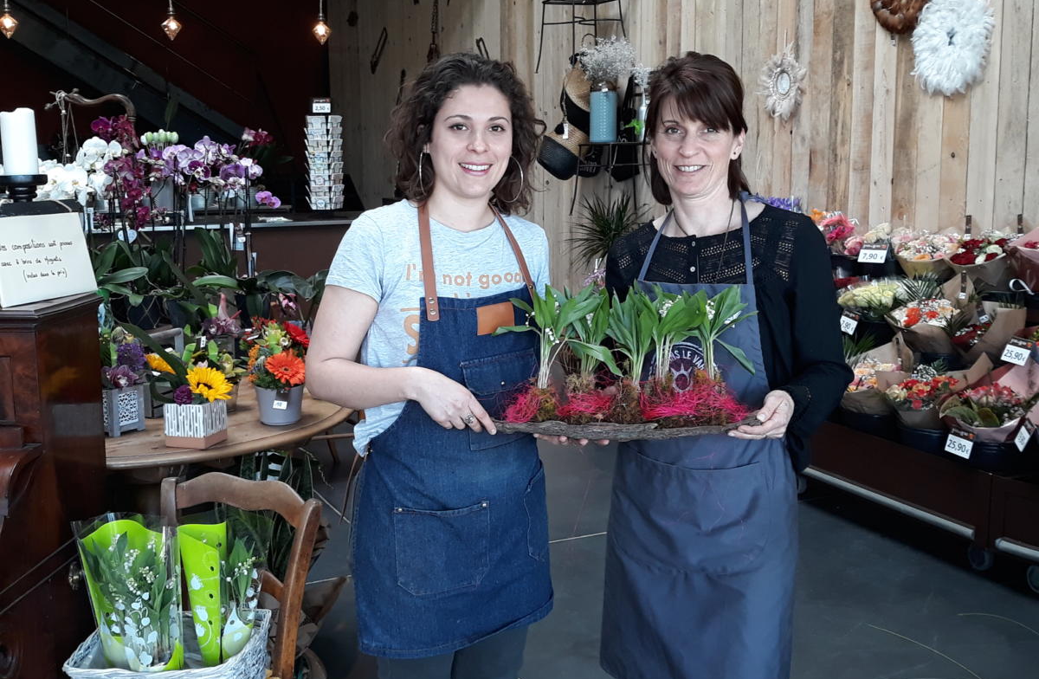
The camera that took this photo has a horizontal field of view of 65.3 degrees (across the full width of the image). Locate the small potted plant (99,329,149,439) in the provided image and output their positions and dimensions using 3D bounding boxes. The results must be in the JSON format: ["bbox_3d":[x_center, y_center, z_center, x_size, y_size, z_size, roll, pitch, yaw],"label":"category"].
[{"bbox_3d":[-1.236,0.127,2.504,0.150,0.325,0.150,2,6,24],"label":"small potted plant"}]

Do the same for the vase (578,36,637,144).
[{"bbox_3d":[0.574,-1.649,5.350,0.360,0.660,0.340,0,6,0],"label":"vase"}]

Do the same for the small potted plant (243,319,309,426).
[{"bbox_3d":[-0.801,0.102,2.663,0.210,0.335,0.200,-1,6,-9],"label":"small potted plant"}]

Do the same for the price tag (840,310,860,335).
[{"bbox_3d":[1.716,-0.088,4.220,0.012,0.107,0.134,17,10,-16],"label":"price tag"}]

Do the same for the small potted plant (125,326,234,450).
[{"bbox_3d":[-0.986,0.128,2.363,0.280,0.345,0.190,1,6,9],"label":"small potted plant"}]

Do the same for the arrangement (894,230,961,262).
[{"bbox_3d":[2.091,-0.477,4.150,0.270,0.190,0.300,-2,6,-18],"label":"arrangement"}]

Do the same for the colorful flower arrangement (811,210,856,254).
[{"bbox_3d":[1.865,-0.642,4.830,0.230,0.250,0.250,-2,6,-18],"label":"colorful flower arrangement"}]

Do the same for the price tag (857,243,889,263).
[{"bbox_3d":[1.892,-0.460,4.330,0.134,0.107,0.012,9,-12,42],"label":"price tag"}]

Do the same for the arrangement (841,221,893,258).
[{"bbox_3d":[1.952,-0.552,4.550,0.220,0.200,0.240,-2,6,-18],"label":"arrangement"}]

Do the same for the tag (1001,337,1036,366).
[{"bbox_3d":[2.143,0.050,3.480,0.012,0.107,0.134,19,7,-14],"label":"tag"}]

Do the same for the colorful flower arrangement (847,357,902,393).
[{"bbox_3d":[1.759,0.181,4.080,0.240,0.180,0.270,-2,6,-18],"label":"colorful flower arrangement"}]

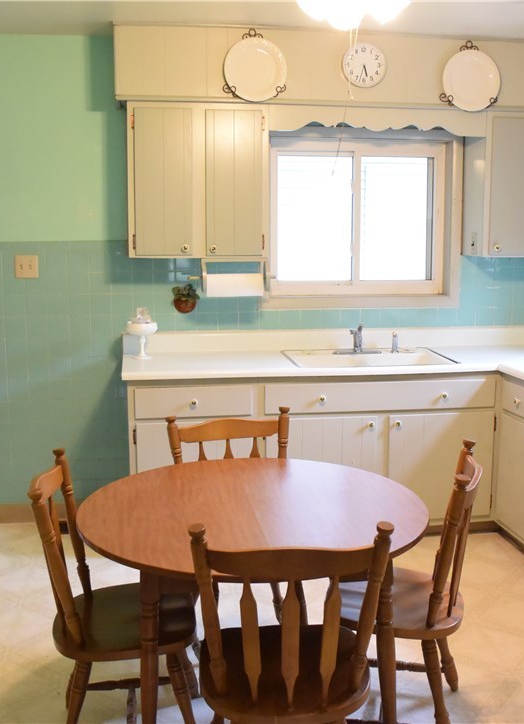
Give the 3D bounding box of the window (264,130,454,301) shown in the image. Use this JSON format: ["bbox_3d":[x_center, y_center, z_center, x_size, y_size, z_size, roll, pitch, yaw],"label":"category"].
[{"bbox_3d":[0.538,-0.773,4.423,1.091,0.941,0.122,-1,9,-9],"label":"window"}]

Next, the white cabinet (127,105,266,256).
[{"bbox_3d":[-0.326,-0.891,4.077,0.676,0.733,0.283,-1,9,-9],"label":"white cabinet"}]

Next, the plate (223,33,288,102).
[{"bbox_3d":[-0.025,-1.407,3.901,0.307,0.308,0.036,-1,9,-9],"label":"plate"}]

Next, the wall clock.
[{"bbox_3d":[0.507,-1.449,3.977,0.222,0.213,0.041,-1,9,-9],"label":"wall clock"}]

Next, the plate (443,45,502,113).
[{"bbox_3d":[1.053,-1.421,4.073,0.309,0.312,0.036,-1,9,-9],"label":"plate"}]

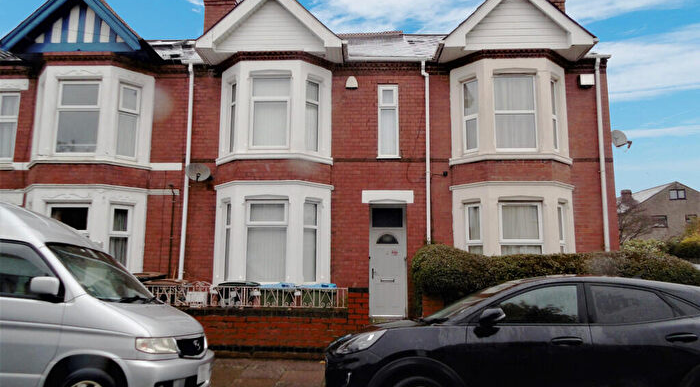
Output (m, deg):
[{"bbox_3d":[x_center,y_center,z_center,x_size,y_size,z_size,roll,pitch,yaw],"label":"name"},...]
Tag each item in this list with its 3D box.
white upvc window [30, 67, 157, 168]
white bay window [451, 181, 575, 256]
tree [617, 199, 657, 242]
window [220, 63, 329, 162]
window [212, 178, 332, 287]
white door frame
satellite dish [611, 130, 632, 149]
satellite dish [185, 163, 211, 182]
[{"bbox_3d":[-6.275,-1.777,10.556,3.030,2.340,0.660,0,-8,2],"label":"white upvc window"},{"bbox_3d":[3.411,0.860,8.945,2.592,2.111,0.800,0,-7,3],"label":"white bay window"},{"bbox_3d":[13.192,2.396,21.323,3.200,4.149,3.000,0,-7,3],"label":"tree"},{"bbox_3d":[-1.799,-1.867,10.370,2.770,2.310,0.660,0,-8,2],"label":"window"},{"bbox_3d":[-1.799,0.929,10.002,2.790,2.310,0.660,0,-8,2],"label":"window"},{"bbox_3d":[0.873,1.521,10.251,0.840,2.600,0.140,0,-8,2],"label":"white door frame"},{"bbox_3d":[6.543,-1.320,10.739,0.500,0.430,0.400,3,-8,-25],"label":"satellite dish"},{"bbox_3d":[-3.522,-0.494,10.266,0.550,0.430,0.400,3,-8,-25],"label":"satellite dish"}]

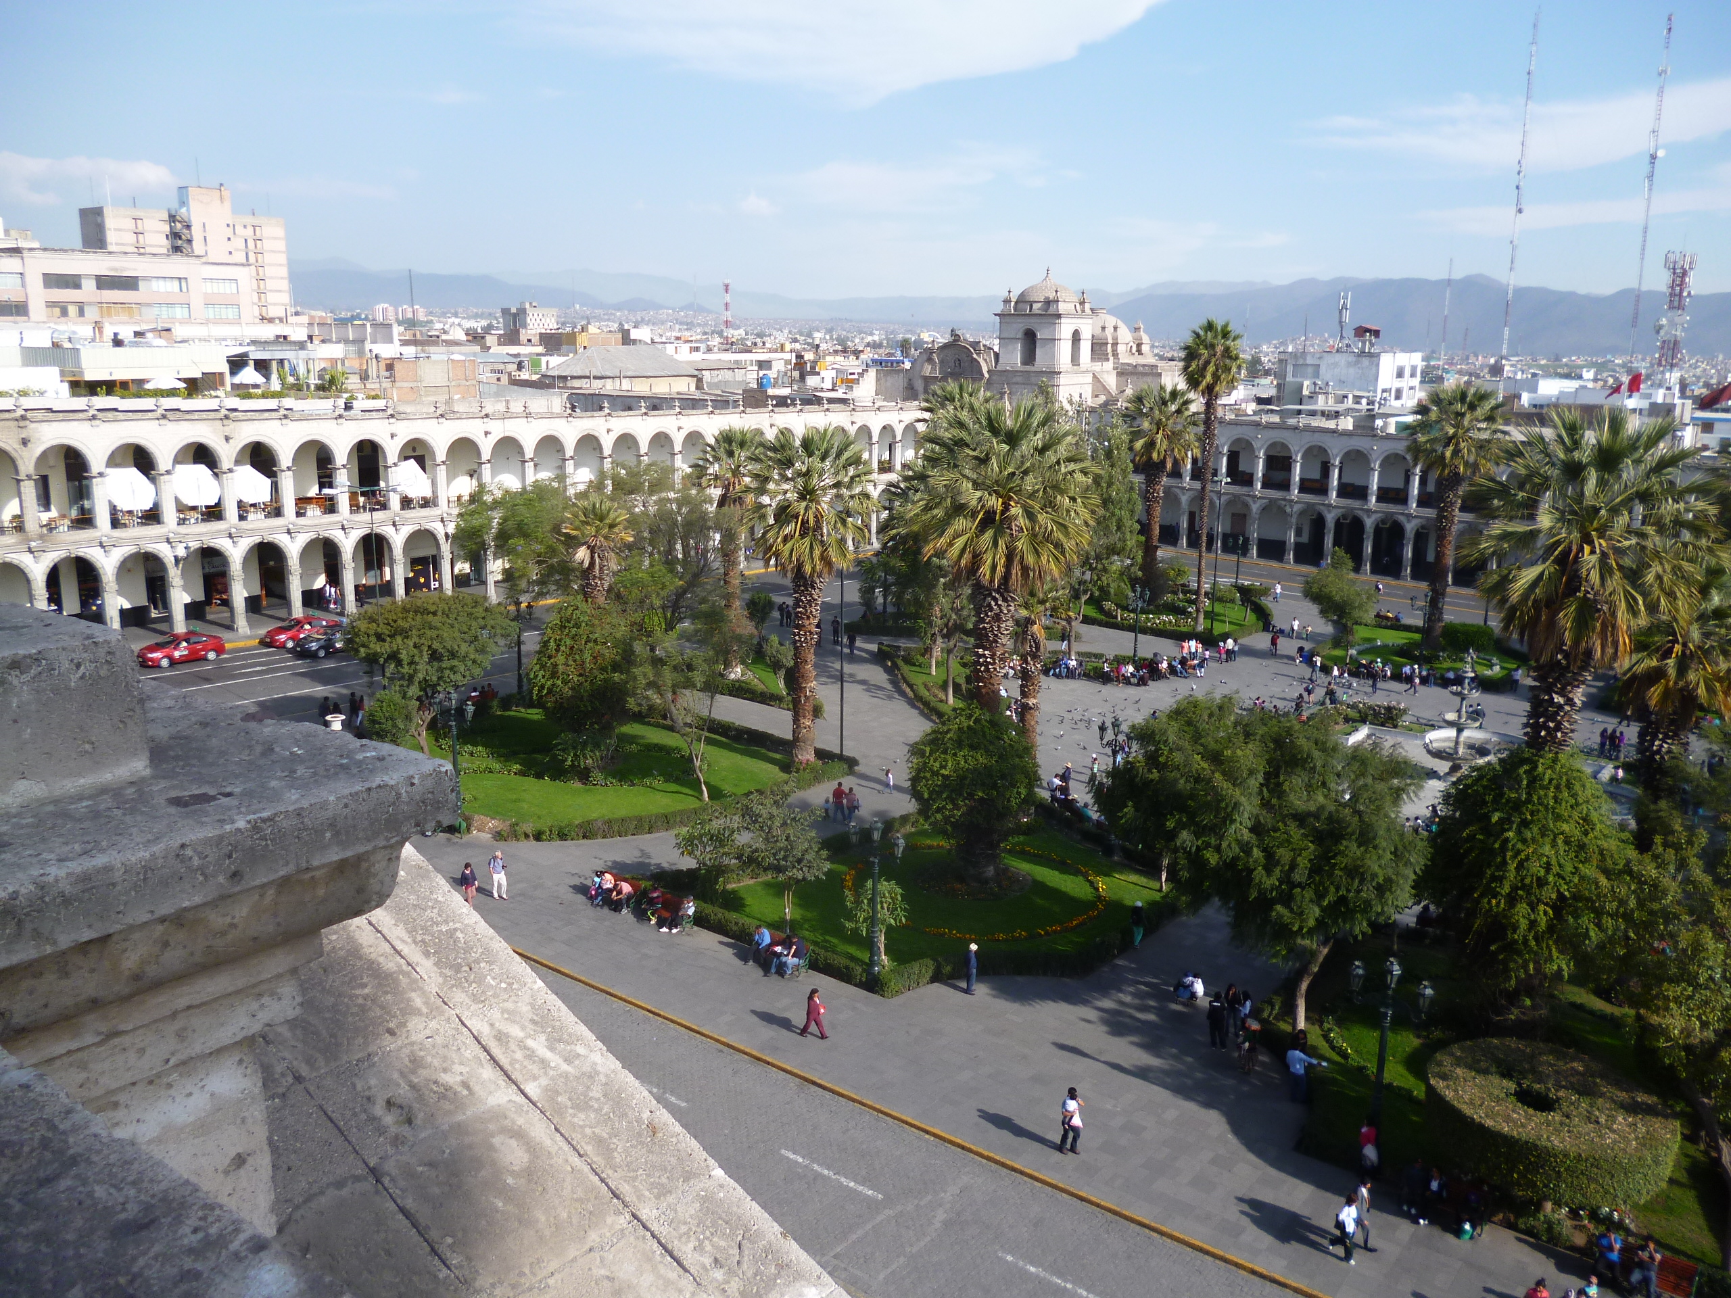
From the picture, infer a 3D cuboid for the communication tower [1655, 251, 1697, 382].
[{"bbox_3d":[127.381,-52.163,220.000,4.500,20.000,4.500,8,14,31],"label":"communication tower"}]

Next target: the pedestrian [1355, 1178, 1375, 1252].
[{"bbox_3d":[10.724,12.004,29.858,0.680,1.700,0.500,8,14,33],"label":"pedestrian"}]

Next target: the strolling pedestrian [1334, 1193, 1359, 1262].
[{"bbox_3d":[10.149,12.112,29.505,0.720,1.570,0.550,11,16,42],"label":"strolling pedestrian"}]

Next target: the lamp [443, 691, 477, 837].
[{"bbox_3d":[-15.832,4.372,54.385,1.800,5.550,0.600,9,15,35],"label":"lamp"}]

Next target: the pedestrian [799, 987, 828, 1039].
[{"bbox_3d":[-1.456,10.326,39.773,0.720,1.513,0.480,5,12,20],"label":"pedestrian"}]

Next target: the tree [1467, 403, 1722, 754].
[{"bbox_3d":[20.152,2.603,40.065,6.704,18.619,6.369,7,13,26],"label":"tree"}]

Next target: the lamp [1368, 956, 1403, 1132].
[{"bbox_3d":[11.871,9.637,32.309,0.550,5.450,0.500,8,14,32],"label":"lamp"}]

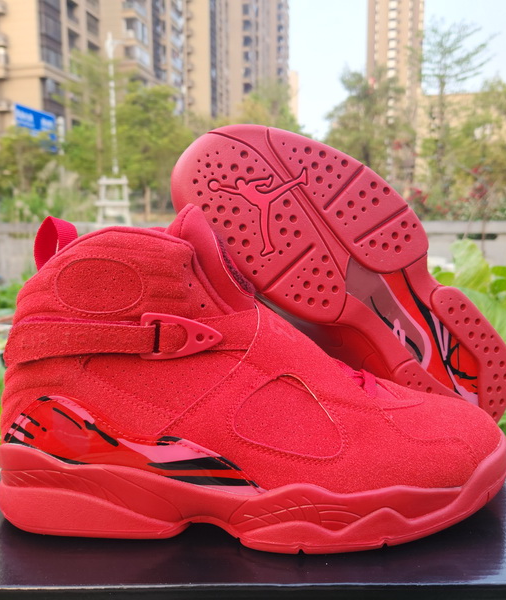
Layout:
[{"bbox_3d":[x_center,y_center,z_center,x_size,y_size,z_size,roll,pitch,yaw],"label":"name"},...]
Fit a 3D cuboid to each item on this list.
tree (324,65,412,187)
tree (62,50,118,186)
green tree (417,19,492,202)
[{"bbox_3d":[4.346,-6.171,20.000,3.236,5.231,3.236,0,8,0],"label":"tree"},{"bbox_3d":[-6.152,-6.529,20.000,2.107,5.720,2.107,0,8,0],"label":"tree"},{"bbox_3d":[7.203,-6.631,19.000,2.645,6.864,2.645,0,8,0],"label":"green tree"}]

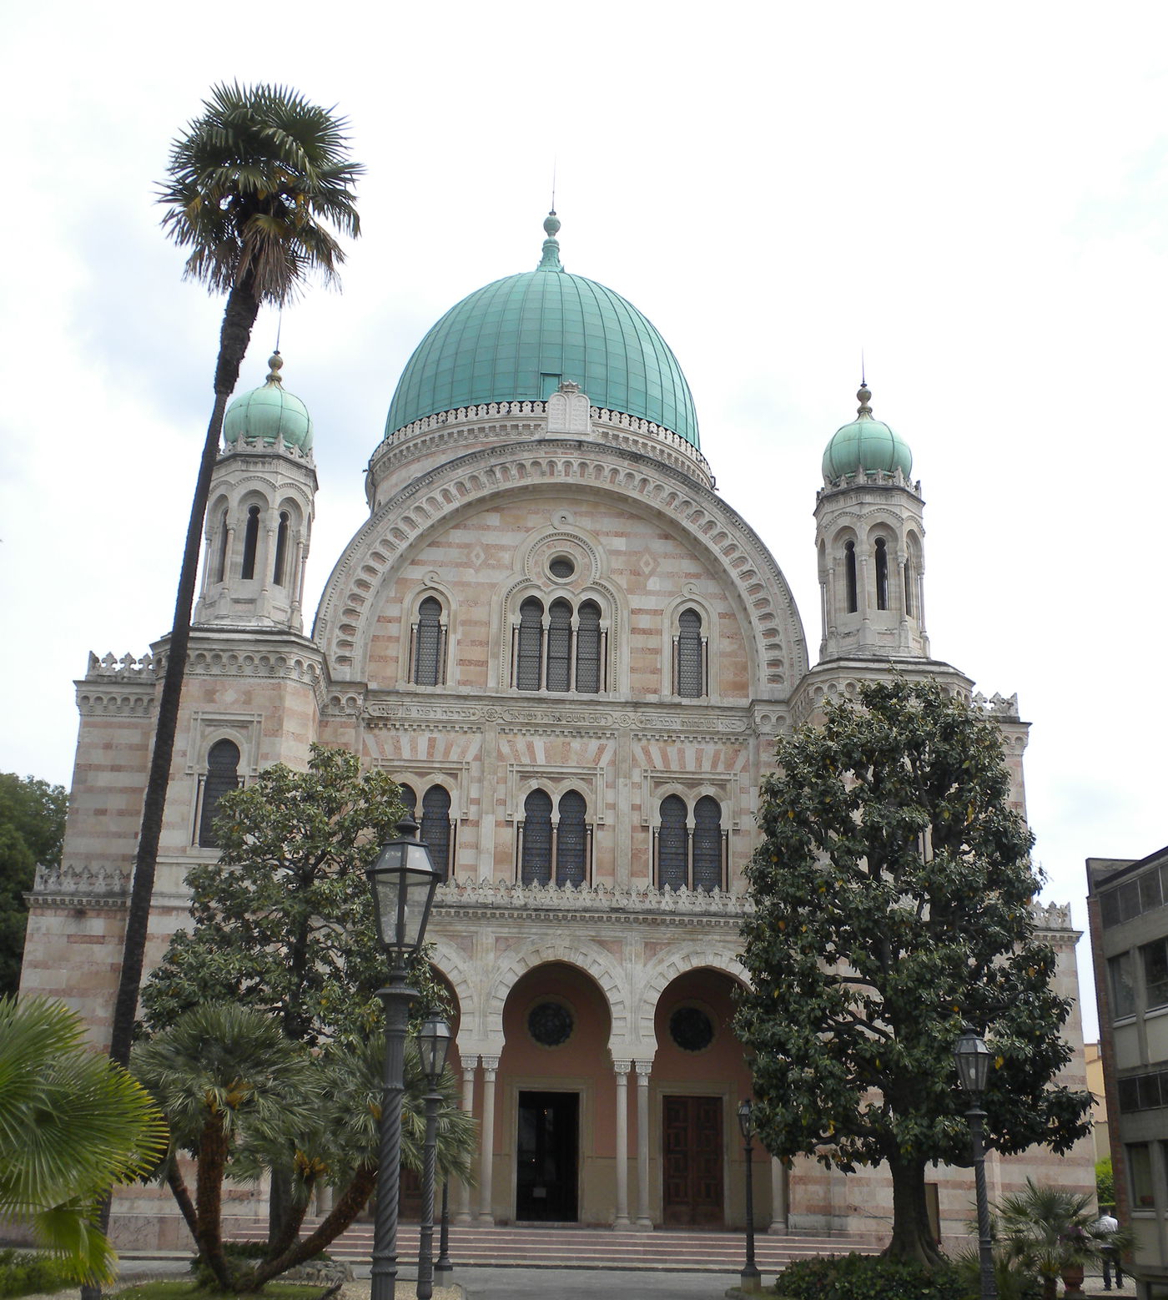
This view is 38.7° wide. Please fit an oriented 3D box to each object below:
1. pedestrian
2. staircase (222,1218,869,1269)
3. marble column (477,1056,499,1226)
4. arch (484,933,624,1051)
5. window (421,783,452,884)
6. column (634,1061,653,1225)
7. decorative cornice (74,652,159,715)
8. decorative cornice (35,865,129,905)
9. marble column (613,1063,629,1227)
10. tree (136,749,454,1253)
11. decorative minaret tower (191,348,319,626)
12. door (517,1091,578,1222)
[{"bbox_3d":[11.547,13.143,36.553,0.520,1.650,0.340,-2,-18,11],"label":"pedestrian"},{"bbox_3d":[-0.740,14.267,39.685,15.461,0.900,1.800,2,-19,-3],"label":"staircase"},{"bbox_3d":[-2.361,12.128,41.212,0.410,4.050,0.410,3,-18,-3],"label":"marble column"},{"bbox_3d":[-0.734,8.746,42.437,3.650,2.740,0.600,3,-18,-3],"label":"arch"},{"bbox_3d":[-4.018,5.039,45.508,0.795,2.775,0.300,2,-19,-3],"label":"window"},{"bbox_3d":[1.551,12.977,43.727,0.463,4.230,0.460,2,-20,-3],"label":"column"},{"bbox_3d":[-12.556,0.917,44.730,2.000,1.500,0.900,3,-18,-3],"label":"decorative cornice"},{"bbox_3d":[-12.789,5.982,42.376,2.350,0.880,0.700,3,-18,-3],"label":"decorative cornice"},{"bbox_3d":[0.960,12.394,41.716,0.420,4.037,0.420,2,-19,-3],"label":"marble column"},{"bbox_3d":[-6.565,8.000,39.511,7.100,11.763,6.800,2,-20,-3],"label":"tree"},{"bbox_3d":[-9.959,-4.877,52.245,3.420,10.248,3.400,2,-20,-3],"label":"decorative minaret tower"},{"bbox_3d":[-0.942,13.300,43.712,1.662,3.256,0.200,2,-19,-3],"label":"door"}]

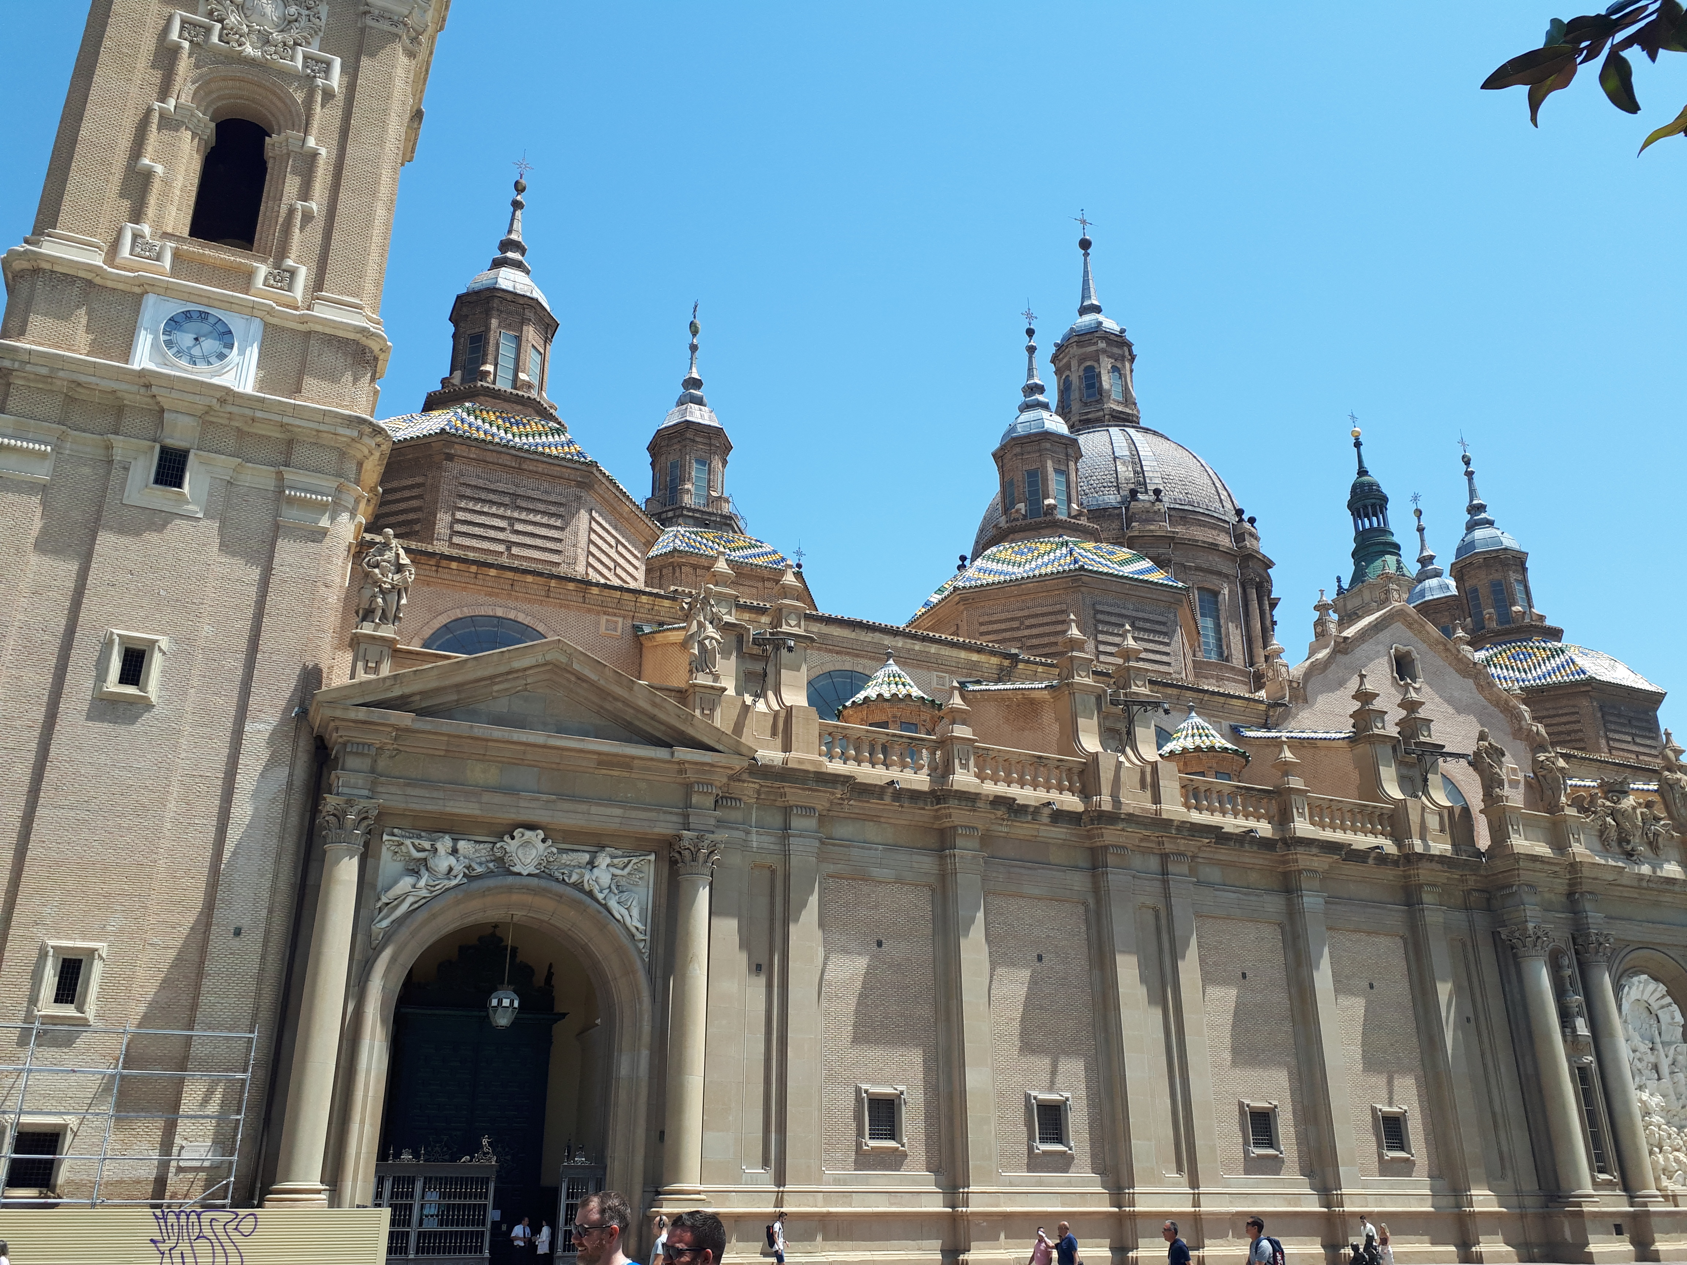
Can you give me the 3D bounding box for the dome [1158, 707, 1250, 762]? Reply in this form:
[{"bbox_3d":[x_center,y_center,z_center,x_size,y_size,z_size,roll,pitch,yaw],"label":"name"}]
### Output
[{"bbox_3d":[15.185,4.502,56.034,3.900,2.900,3.900,10,-25,-22],"label":"dome"}]

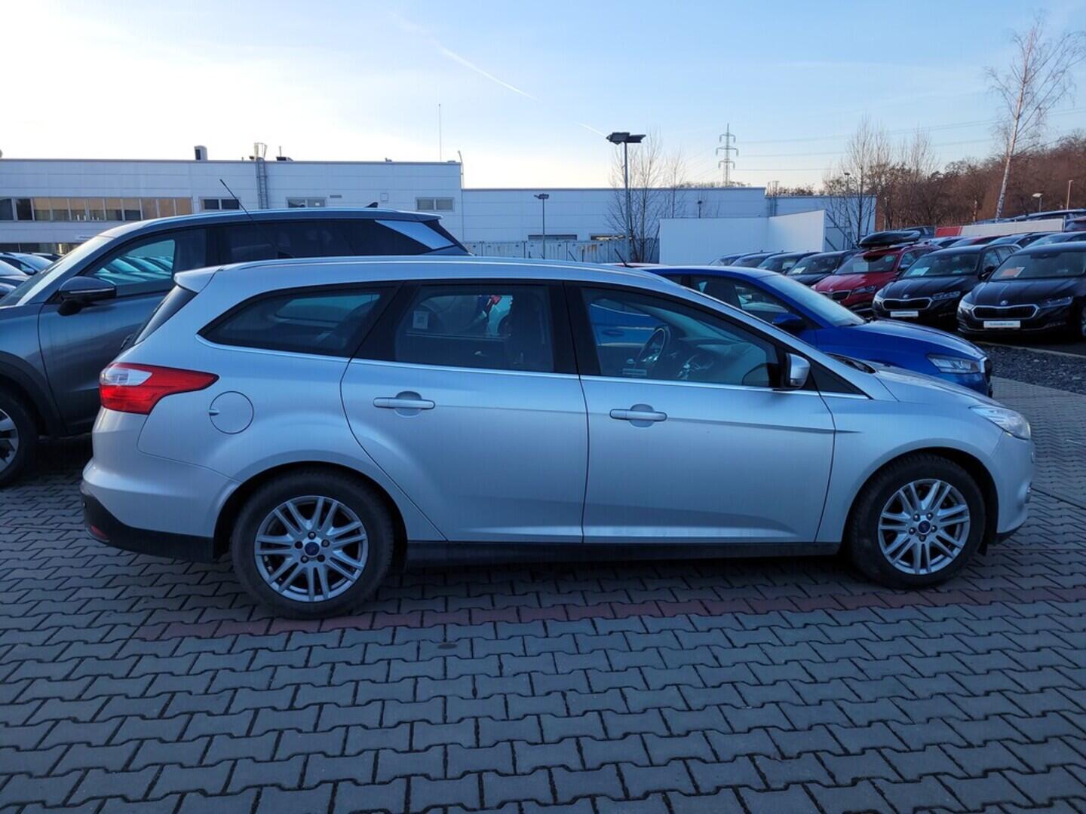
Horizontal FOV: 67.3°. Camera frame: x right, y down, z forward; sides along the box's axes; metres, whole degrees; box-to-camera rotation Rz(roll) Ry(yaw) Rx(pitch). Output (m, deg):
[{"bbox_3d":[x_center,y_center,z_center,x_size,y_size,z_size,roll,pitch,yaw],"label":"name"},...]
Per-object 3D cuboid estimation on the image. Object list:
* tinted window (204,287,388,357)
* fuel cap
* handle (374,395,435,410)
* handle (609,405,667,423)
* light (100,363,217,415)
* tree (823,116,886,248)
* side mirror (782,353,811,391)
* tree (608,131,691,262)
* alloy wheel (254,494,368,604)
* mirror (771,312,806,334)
[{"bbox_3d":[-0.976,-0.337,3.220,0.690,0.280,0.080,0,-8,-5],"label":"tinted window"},{"bbox_3d":[-1.202,0.023,3.137,0.166,0.170,0.030,0,10,-2],"label":"fuel cap"},{"bbox_3d":[-0.543,-0.017,3.190,0.235,0.052,0.055,-1,10,-8],"label":"handle"},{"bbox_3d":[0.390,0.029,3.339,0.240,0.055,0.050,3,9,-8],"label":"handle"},{"bbox_3d":[-1.528,-0.085,3.227,0.530,0.205,0.290,-1,10,-8],"label":"light"},{"bbox_3d":[14.469,-9.409,38.156,2.960,8.110,3.000,0,10,0],"label":"tree"},{"bbox_3d":[1.037,-0.150,3.384,0.105,0.153,0.190,-1,10,-8],"label":"side mirror"},{"bbox_3d":[5.355,-9.852,41.161,4.180,7.990,3.800,0,10,0],"label":"tree"},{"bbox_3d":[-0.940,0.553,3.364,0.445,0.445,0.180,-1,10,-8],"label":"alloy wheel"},{"bbox_3d":[1.822,-0.623,6.050,0.200,0.160,0.210,2,11,15],"label":"mirror"}]

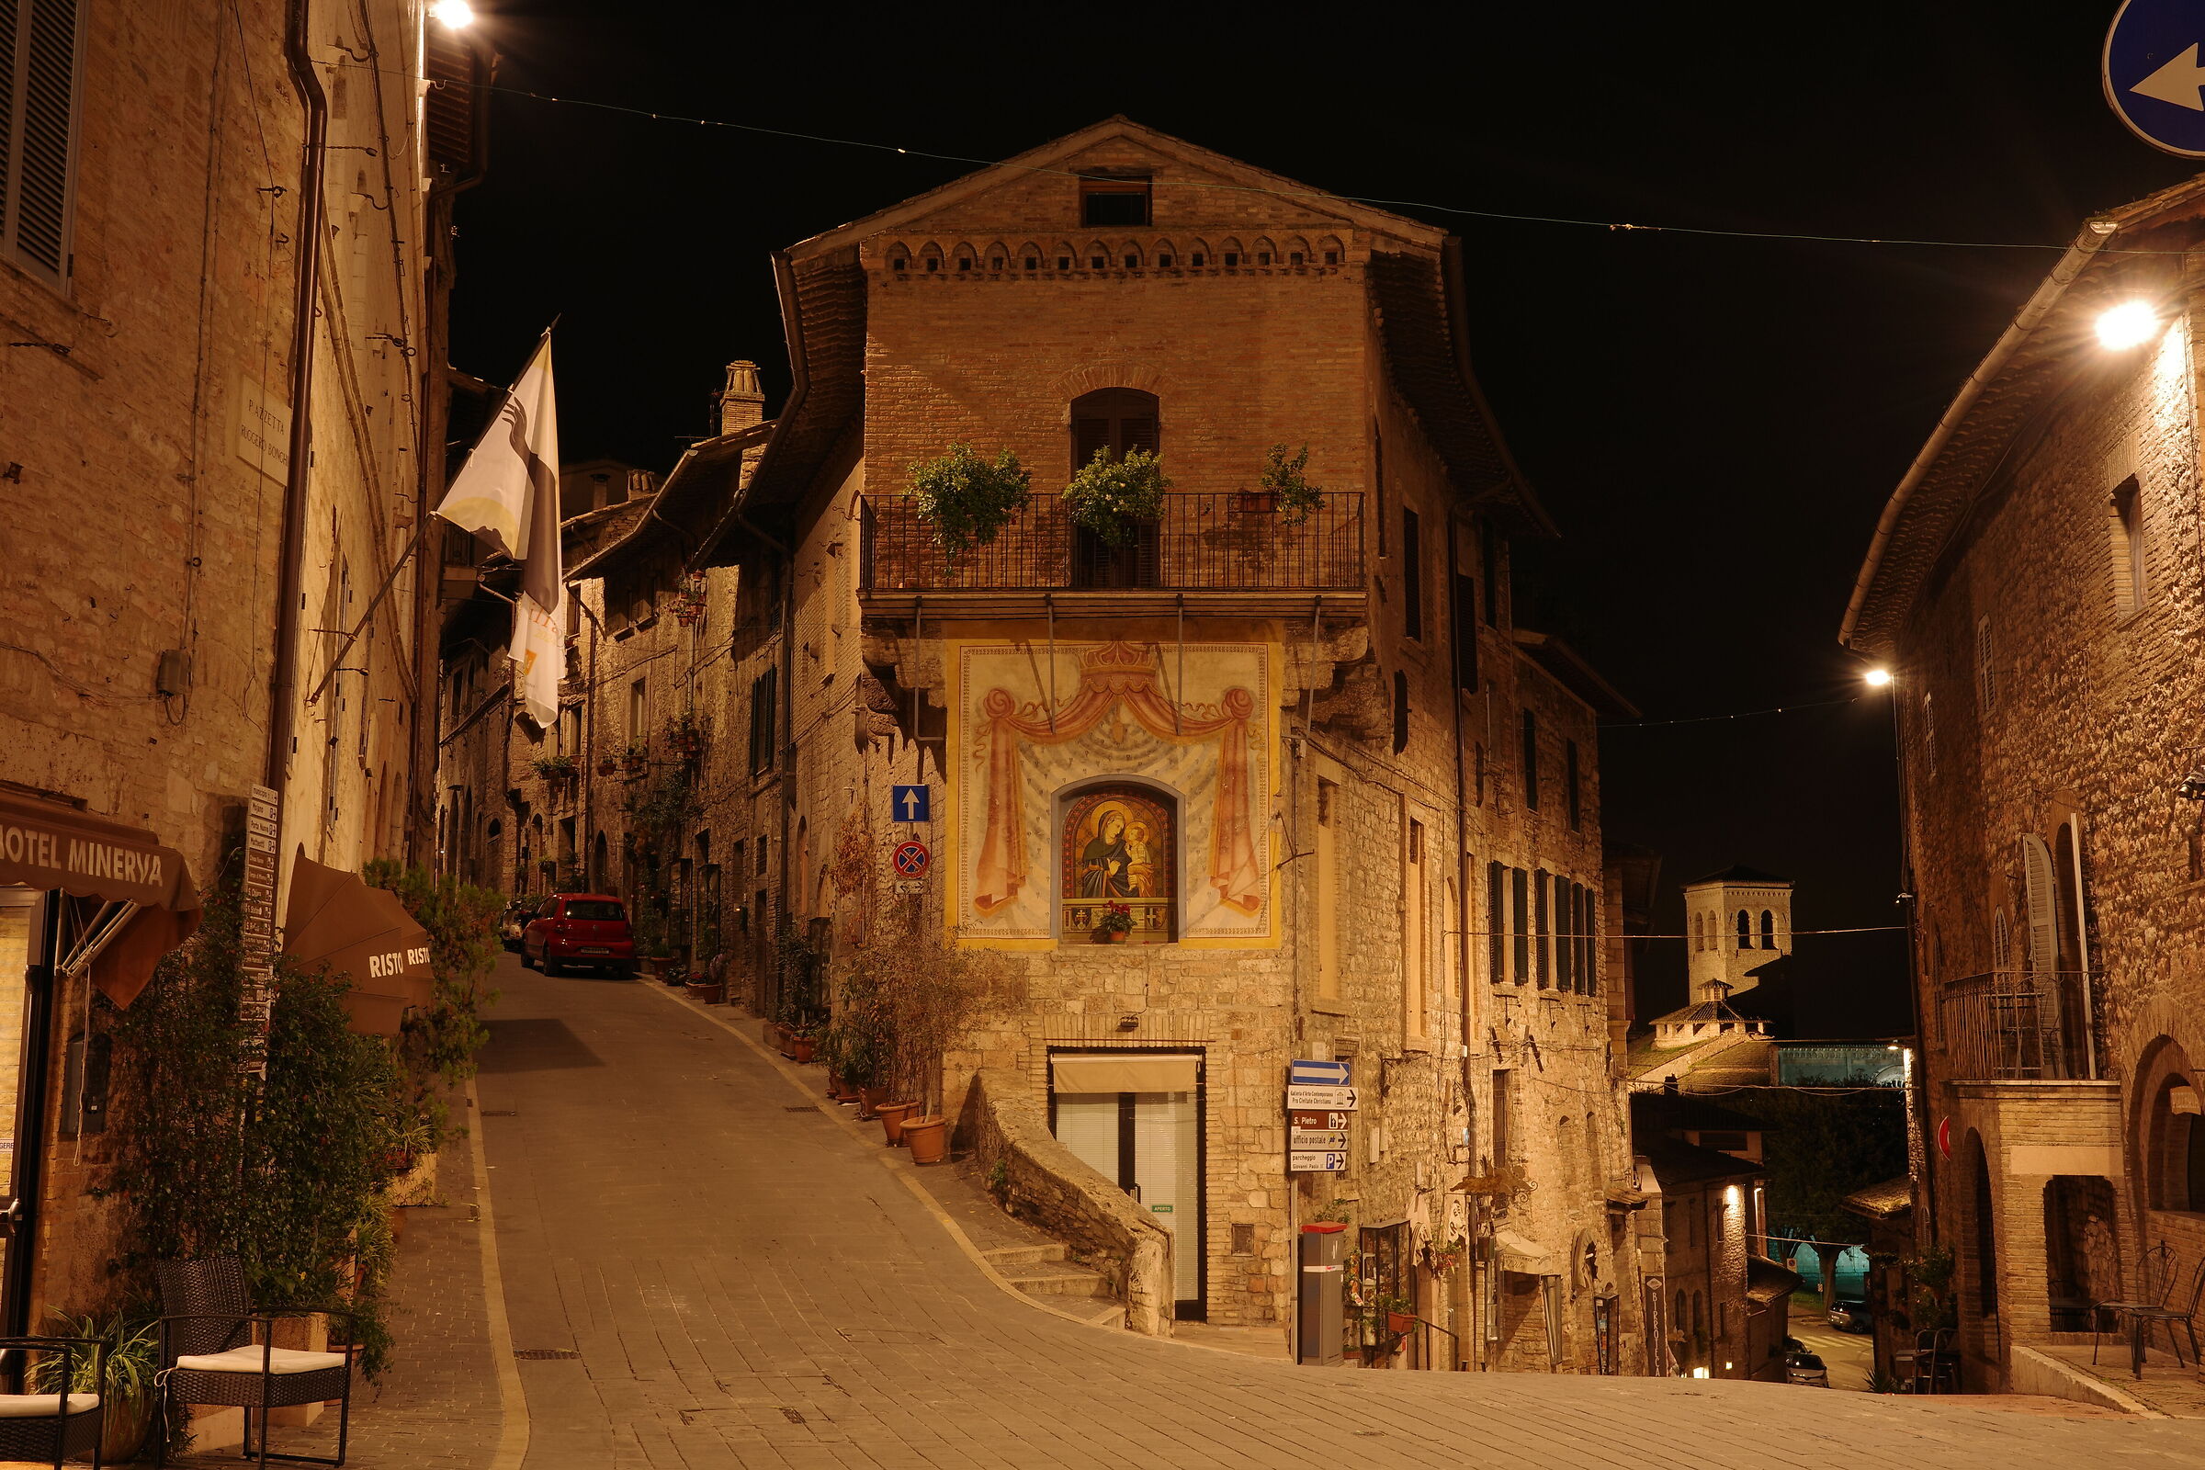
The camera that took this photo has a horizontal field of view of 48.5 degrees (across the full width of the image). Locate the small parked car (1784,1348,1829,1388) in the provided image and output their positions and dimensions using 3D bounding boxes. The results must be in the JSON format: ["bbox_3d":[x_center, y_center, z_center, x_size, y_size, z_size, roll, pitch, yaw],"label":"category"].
[{"bbox_3d":[27.132,24.662,94.500,1.700,1.480,3.950,-2,-10,12],"label":"small parked car"}]

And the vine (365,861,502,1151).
[{"bbox_3d":[-6.108,2.494,22.300,1.100,2.650,1.200,3,-10,-15],"label":"vine"}]

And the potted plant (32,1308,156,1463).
[{"bbox_3d":[-4.595,2.978,11.200,0.560,0.680,0.560,4,-11,-22],"label":"potted plant"}]

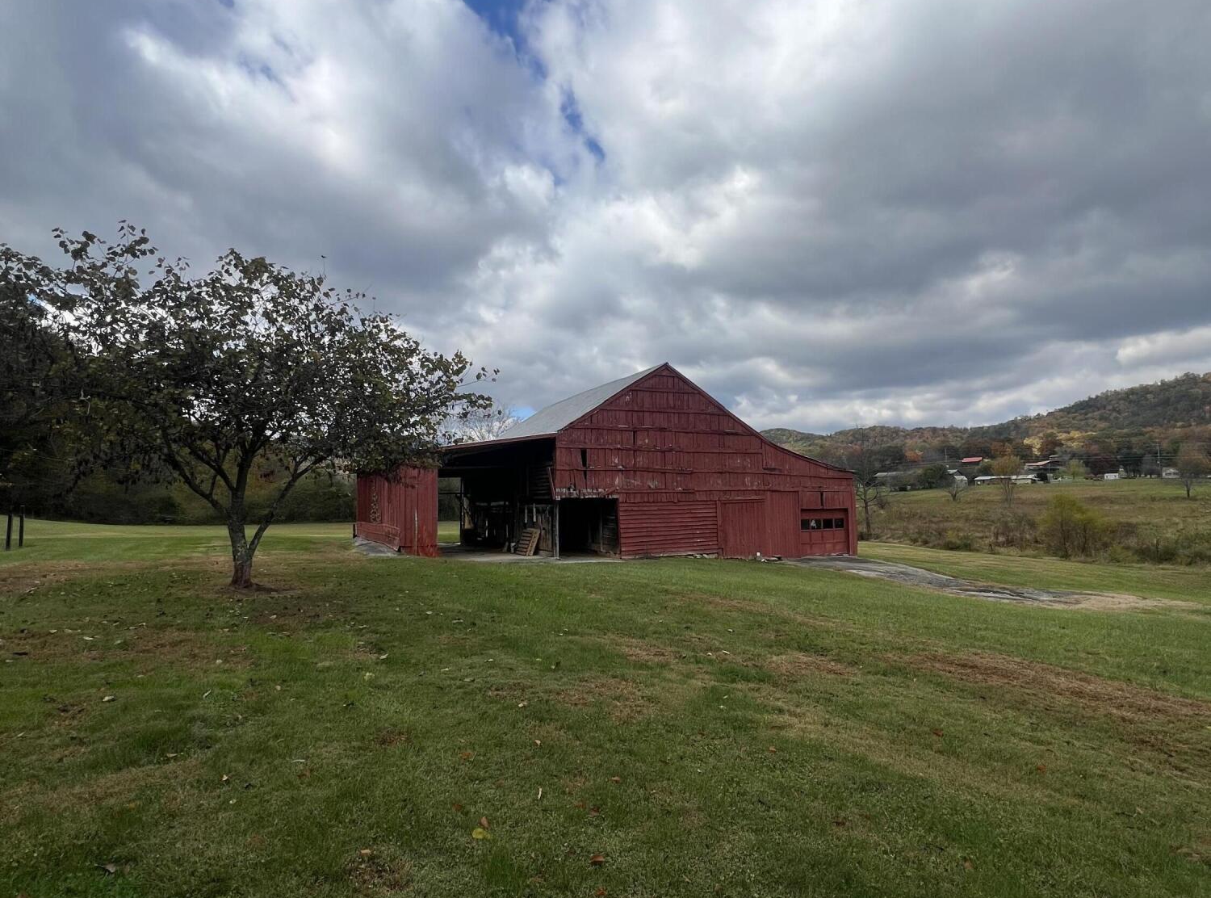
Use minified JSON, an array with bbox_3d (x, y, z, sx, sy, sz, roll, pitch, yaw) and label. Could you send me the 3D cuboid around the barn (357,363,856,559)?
[{"bbox_3d":[-0.502,0.977,30.338,20.400,7.980,14.200,1,-4,-25],"label":"barn"}]

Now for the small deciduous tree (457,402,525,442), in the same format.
[{"bbox_3d":[-9.685,1.288,49.655,7.500,10.400,7.500,0,-4,0],"label":"small deciduous tree"}]

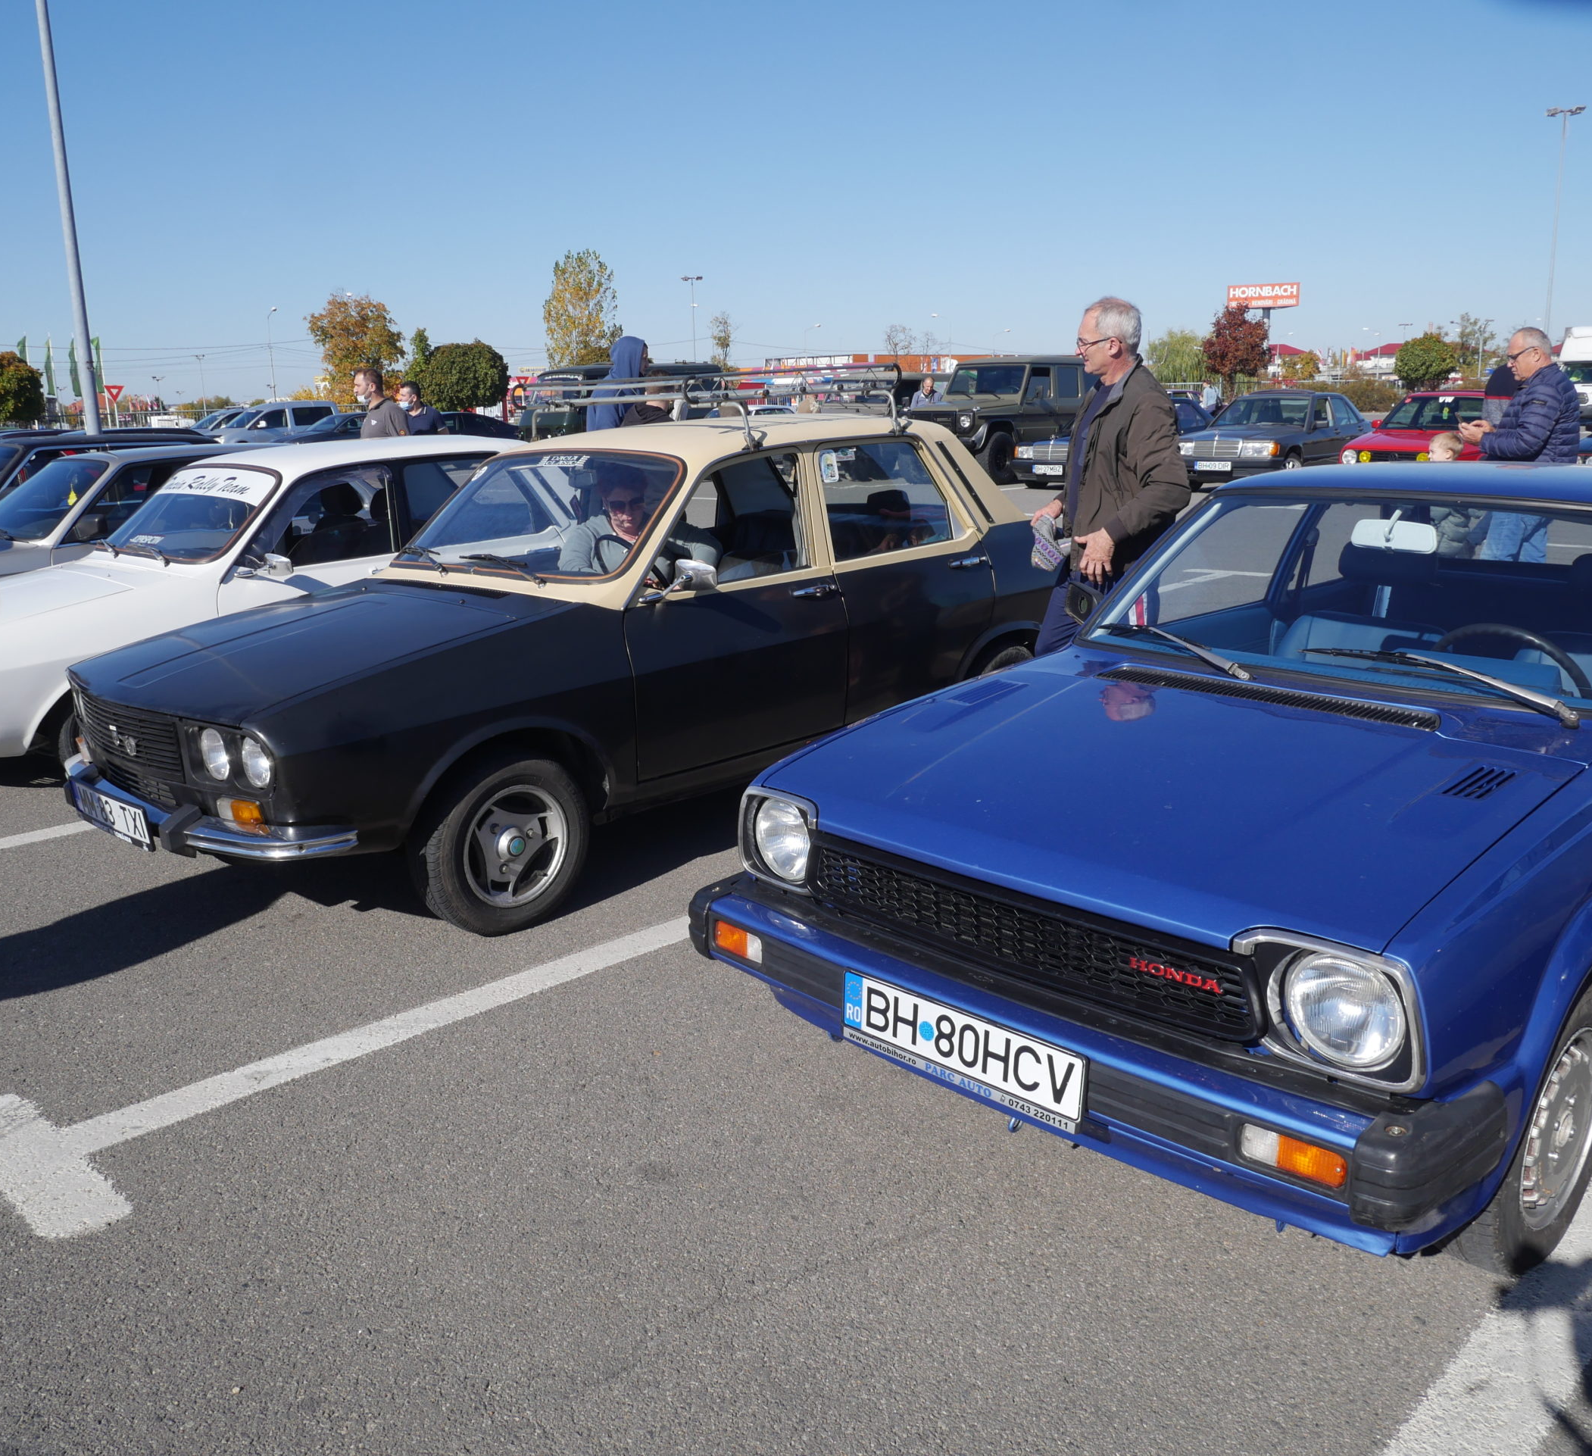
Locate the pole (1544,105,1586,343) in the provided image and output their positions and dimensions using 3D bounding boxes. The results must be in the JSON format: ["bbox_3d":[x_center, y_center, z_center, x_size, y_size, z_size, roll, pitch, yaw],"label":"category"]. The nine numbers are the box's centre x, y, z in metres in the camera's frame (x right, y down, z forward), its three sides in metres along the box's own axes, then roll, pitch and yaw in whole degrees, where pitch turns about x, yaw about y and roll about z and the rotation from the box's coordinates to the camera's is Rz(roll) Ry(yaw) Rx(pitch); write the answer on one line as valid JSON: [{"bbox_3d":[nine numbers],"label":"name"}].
[{"bbox_3d":[26.364,-15.629,47.245,1.450,11.500,0.500,11,17,43],"label":"pole"}]

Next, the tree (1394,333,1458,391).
[{"bbox_3d":[34.420,-19.417,73.649,3.186,3.977,3.186,5,15,24],"label":"tree"}]

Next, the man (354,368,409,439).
[{"bbox_3d":[-2.972,-1.695,9.795,0.380,1.800,0.520,-7,14,-26],"label":"man"}]

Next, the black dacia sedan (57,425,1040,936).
[{"bbox_3d":[-0.399,-0.434,5.135,1.640,1.440,4.340,12,19,43],"label":"black dacia sedan"}]

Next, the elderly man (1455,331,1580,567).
[{"bbox_3d":[3.646,-1.106,6.852,0.530,1.770,0.520,5,15,22],"label":"elderly man"}]

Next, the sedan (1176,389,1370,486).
[{"bbox_3d":[7.309,-4.289,20.215,1.690,1.390,4.430,11,18,42],"label":"sedan"}]

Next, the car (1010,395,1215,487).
[{"bbox_3d":[5.312,-4.643,21.799,1.690,1.390,4.430,11,18,42],"label":"car"}]

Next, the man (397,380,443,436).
[{"bbox_3d":[-3.018,-1.931,10.989,0.360,1.750,0.520,-11,16,-37],"label":"man"}]

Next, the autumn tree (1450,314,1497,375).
[{"bbox_3d":[42.826,-23.278,85.711,3.600,6.076,3.600,-1,14,0],"label":"autumn tree"}]

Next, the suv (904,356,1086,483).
[{"bbox_3d":[3.698,-5.298,23.210,1.720,2.000,4.500,10,18,41],"label":"suv"}]

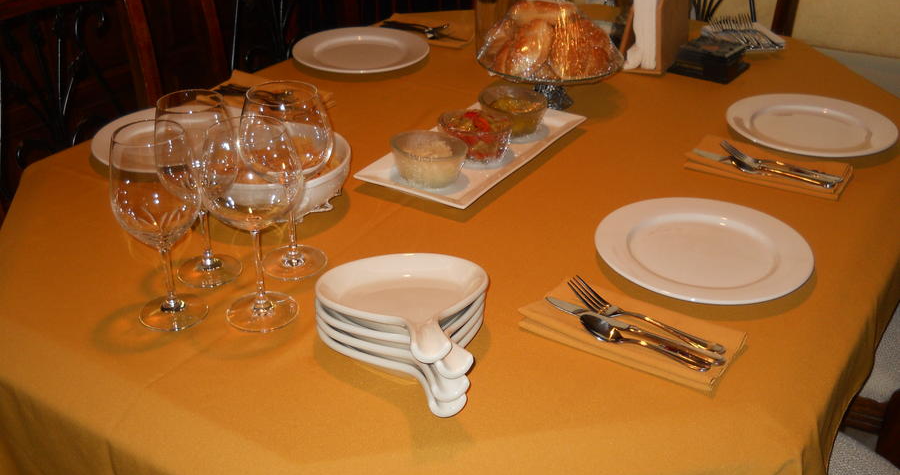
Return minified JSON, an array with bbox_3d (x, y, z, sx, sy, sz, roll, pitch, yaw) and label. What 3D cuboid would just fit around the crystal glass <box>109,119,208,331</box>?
[{"bbox_3d":[-0.310,-0.010,1.040,0.094,0.223,0.094,1,29,0],"label":"crystal glass"}]

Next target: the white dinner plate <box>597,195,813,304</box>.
[{"bbox_3d":[0.320,0.019,1.222,0.270,0.023,0.270,1,29,-1],"label":"white dinner plate"}]

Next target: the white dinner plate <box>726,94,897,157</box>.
[{"bbox_3d":[0.595,-0.180,1.592,0.270,0.023,0.270,1,29,-1],"label":"white dinner plate"}]

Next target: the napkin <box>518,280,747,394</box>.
[{"bbox_3d":[0.207,0.104,1.095,0.228,0.014,0.117,19,35,29],"label":"napkin"}]

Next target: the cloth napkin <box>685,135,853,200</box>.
[{"bbox_3d":[0.485,-0.111,1.471,0.227,0.014,0.106,17,34,26],"label":"cloth napkin"}]

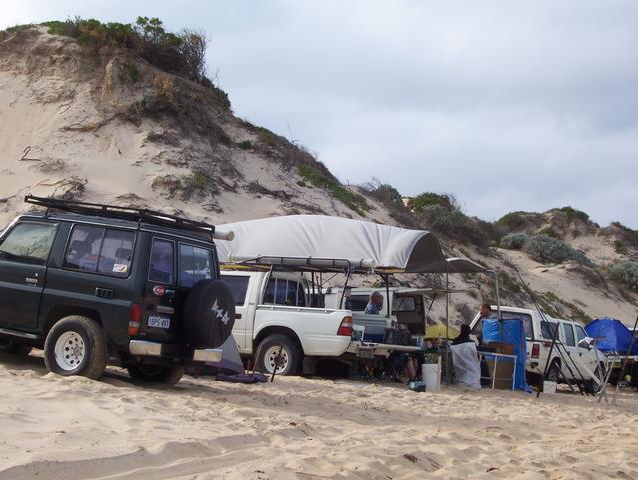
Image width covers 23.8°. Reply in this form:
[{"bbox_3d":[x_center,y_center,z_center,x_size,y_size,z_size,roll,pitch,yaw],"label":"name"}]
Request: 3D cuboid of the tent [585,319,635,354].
[{"bbox_3d":[8.143,2.677,42.500,1.300,0.950,1.400,2,-4,25],"label":"tent"}]

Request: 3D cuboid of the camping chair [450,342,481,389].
[{"bbox_3d":[2.918,2.500,30.200,0.600,0.880,0.600,5,-4,-10],"label":"camping chair"}]

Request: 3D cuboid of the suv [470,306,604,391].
[{"bbox_3d":[5.787,2.824,38.828,1.700,1.780,4.650,1,-6,34],"label":"suv"}]

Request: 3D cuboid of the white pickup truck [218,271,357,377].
[{"bbox_3d":[-1.253,1.301,23.443,4.850,1.720,1.700,1,-5,28],"label":"white pickup truck"}]

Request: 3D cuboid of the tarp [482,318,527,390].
[{"bbox_3d":[3.768,2.326,30.800,0.930,1.450,0.450,3,-4,8],"label":"tarp"}]

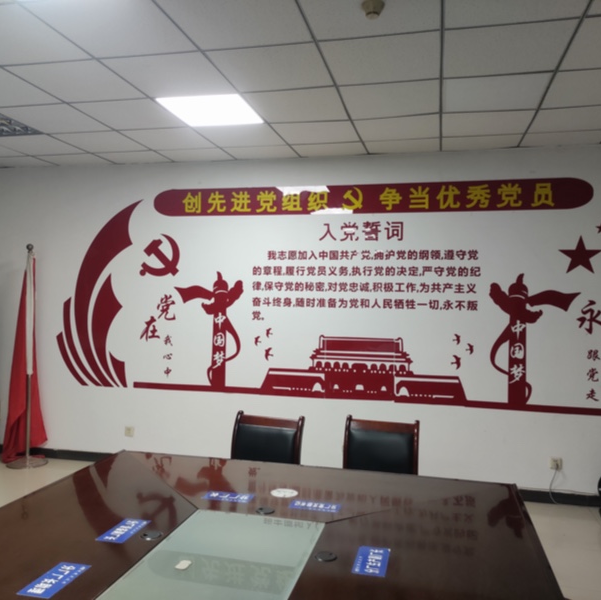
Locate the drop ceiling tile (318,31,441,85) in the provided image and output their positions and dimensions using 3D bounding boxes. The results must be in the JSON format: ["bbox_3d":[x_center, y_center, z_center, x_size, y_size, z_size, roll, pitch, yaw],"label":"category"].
[{"bbox_3d":[0.438,-1.259,3.018,0.594,0.020,0.594,1,0,13],"label":"drop ceiling tile"}]

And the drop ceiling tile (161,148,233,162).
[{"bbox_3d":[-0.923,-1.286,5.079,0.594,0.020,0.382,1,0,13],"label":"drop ceiling tile"}]

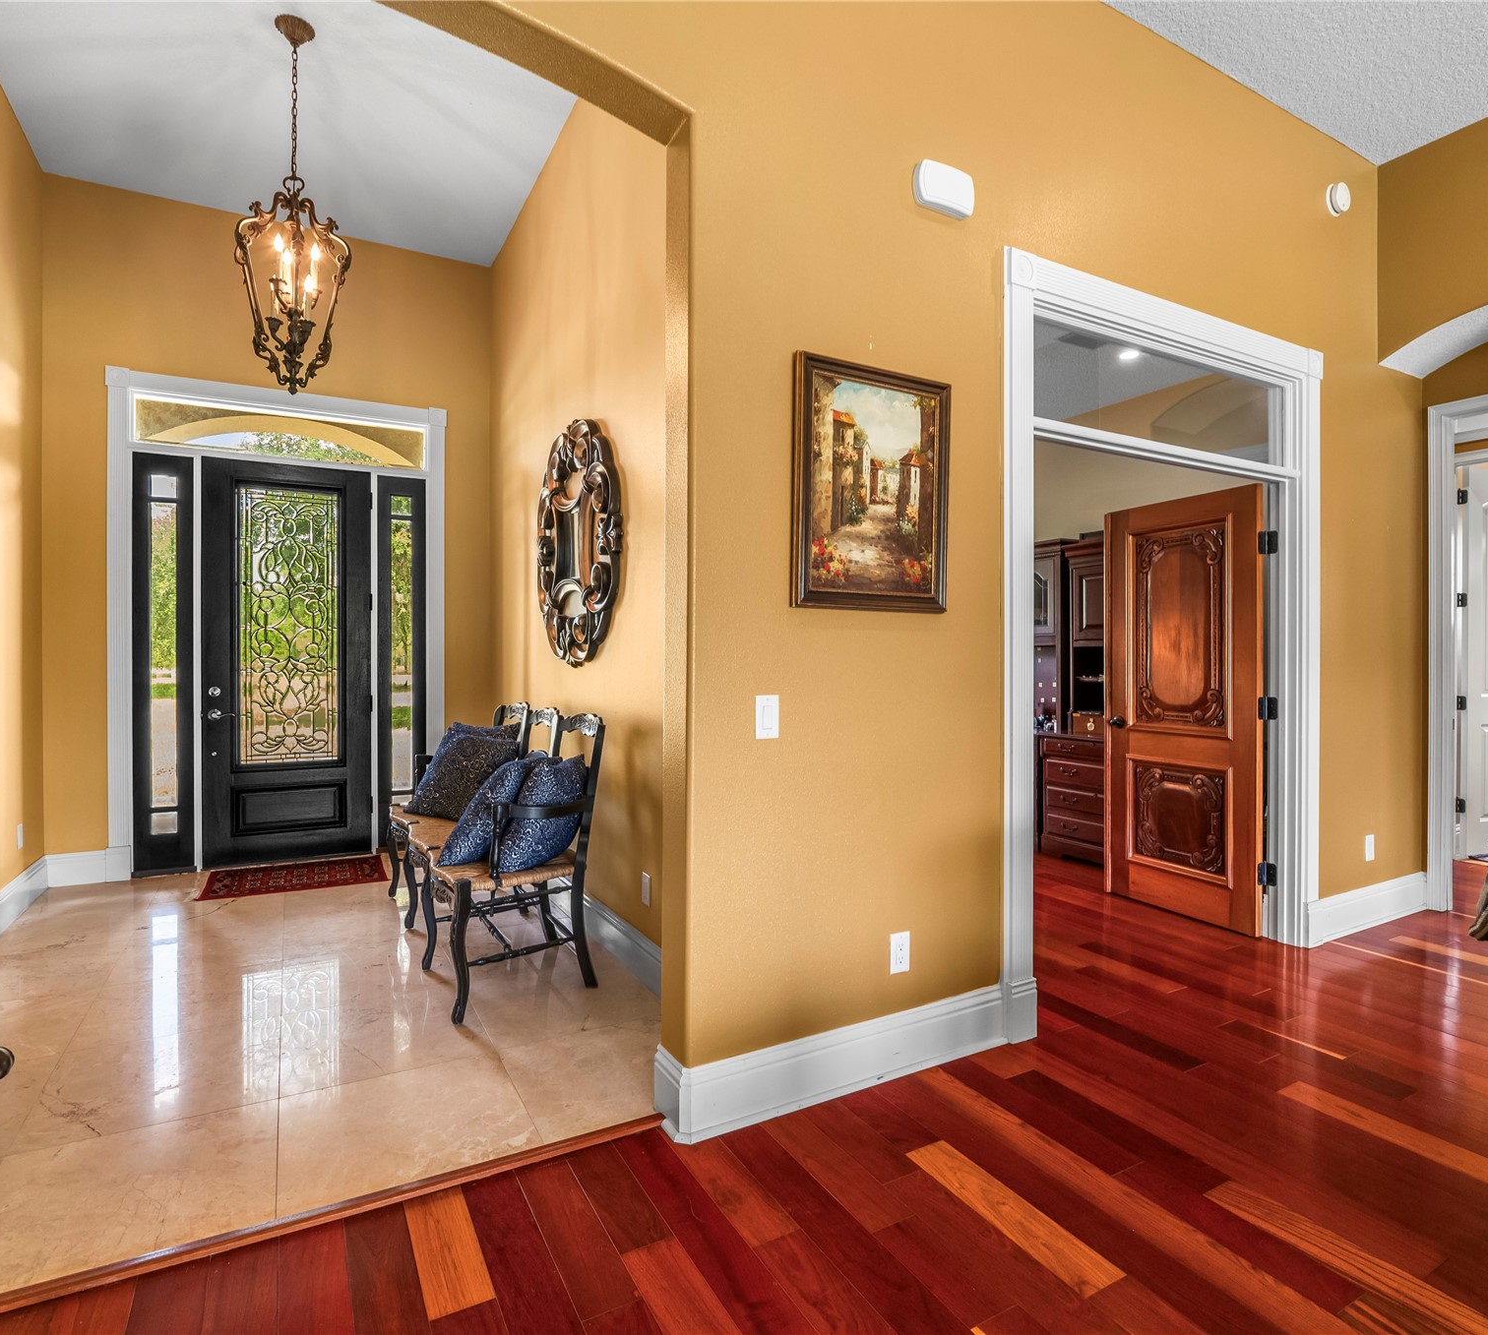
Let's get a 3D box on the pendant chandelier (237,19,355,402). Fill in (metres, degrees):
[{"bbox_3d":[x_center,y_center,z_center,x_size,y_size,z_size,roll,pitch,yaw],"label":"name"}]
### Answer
[{"bbox_3d":[-1.910,-1.949,3.306,0.415,1.561,0.415,0,0,-29],"label":"pendant chandelier"}]

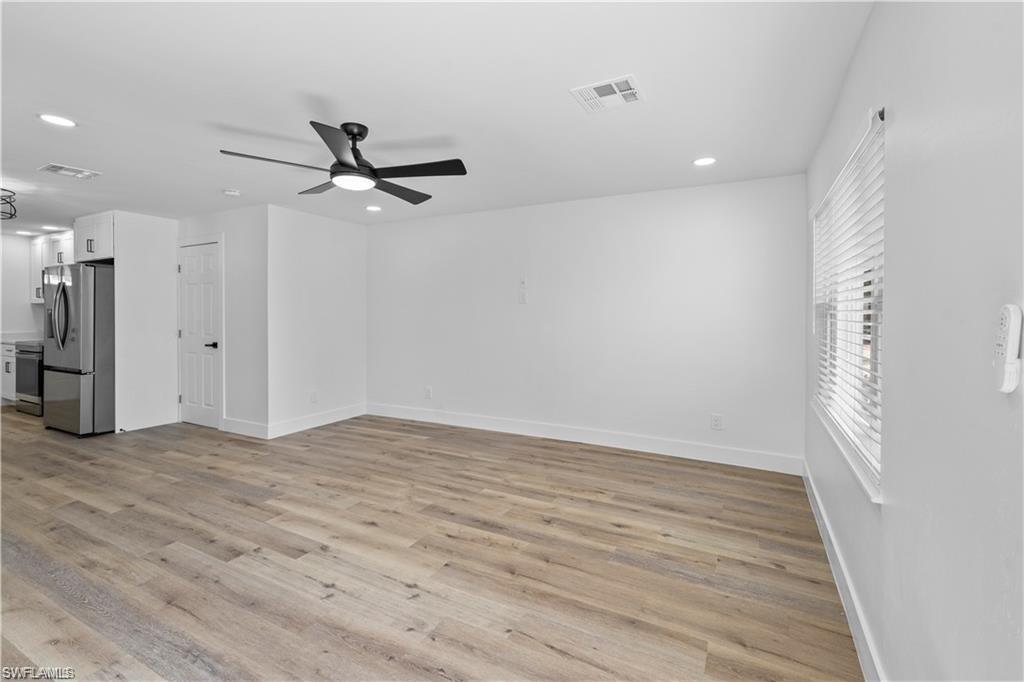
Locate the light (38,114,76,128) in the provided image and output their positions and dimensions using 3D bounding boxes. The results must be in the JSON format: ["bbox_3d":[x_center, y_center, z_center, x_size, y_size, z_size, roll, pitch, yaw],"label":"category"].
[{"bbox_3d":[-2.622,-1.267,2.628,0.160,0.020,0.160,1,2,28],"label":"light"}]

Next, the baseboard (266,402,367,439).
[{"bbox_3d":[-2.162,0.891,5.200,0.020,0.140,1.330,1,2,28],"label":"baseboard"}]

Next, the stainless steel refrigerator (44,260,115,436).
[{"bbox_3d":[-4.604,0.072,5.188,0.910,1.780,0.890,1,2,28],"label":"stainless steel refrigerator"}]

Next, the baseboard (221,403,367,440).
[{"bbox_3d":[-2.514,0.880,5.382,0.790,0.140,1.340,1,2,28],"label":"baseboard"}]

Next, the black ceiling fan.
[{"bbox_3d":[-0.925,-1.107,2.710,1.280,0.340,1.280,1,2,28],"label":"black ceiling fan"}]

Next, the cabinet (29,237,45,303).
[{"bbox_3d":[-6.658,-1.012,6.611,0.550,0.950,0.340,1,2,28],"label":"cabinet"}]

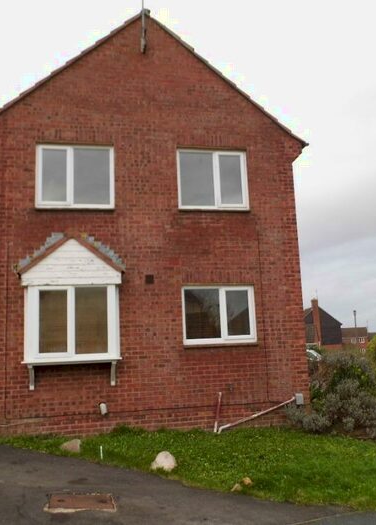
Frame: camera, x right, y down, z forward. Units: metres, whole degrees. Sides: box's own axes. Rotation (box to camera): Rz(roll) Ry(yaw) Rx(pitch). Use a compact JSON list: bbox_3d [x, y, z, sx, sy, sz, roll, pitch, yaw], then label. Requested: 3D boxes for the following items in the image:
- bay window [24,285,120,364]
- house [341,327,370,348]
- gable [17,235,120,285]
[{"bbox_3d":[-1.873,0.993,8.160,1.510,1.240,0.340,0,-10,-10],"label":"bay window"},{"bbox_3d":[35.700,17.756,111.500,6.500,6.800,7.000,-2,-9,0],"label":"house"},{"bbox_3d":[-1.889,-0.009,8.278,1.621,0.824,0.420,-1,-10,-11],"label":"gable"}]

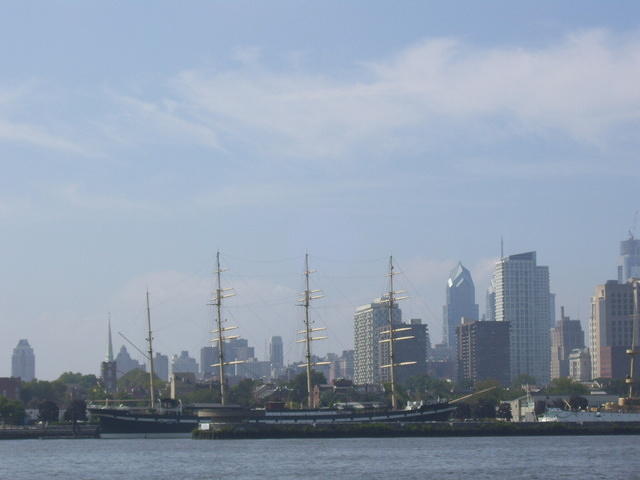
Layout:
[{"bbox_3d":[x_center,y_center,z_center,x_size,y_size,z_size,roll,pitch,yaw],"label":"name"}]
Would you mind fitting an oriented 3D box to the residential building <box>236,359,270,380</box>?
[{"bbox_3d":[-80.950,180.070,2404.460,42.000,73.700,26.000,0,-5,-9],"label":"residential building"}]

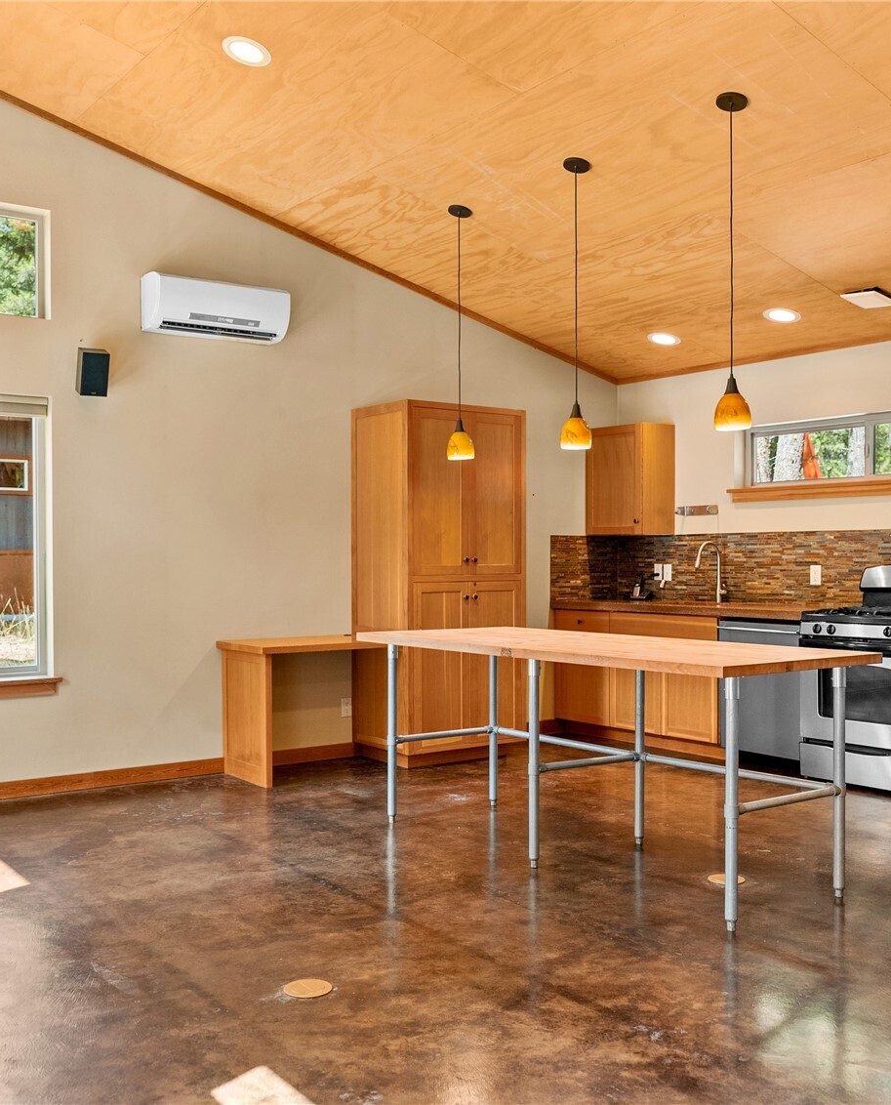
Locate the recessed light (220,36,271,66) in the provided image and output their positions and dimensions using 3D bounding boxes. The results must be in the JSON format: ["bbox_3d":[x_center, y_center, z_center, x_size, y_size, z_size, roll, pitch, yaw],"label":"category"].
[{"bbox_3d":[-0.897,-2.260,4.977,0.202,0.030,0.202,11,-8,2],"label":"recessed light"}]

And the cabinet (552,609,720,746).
[{"bbox_3d":[1.447,0.774,7.333,0.600,0.765,1.459,0,0,-35],"label":"cabinet"}]

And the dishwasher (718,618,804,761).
[{"bbox_3d":[2.092,0.813,6.694,0.596,0.818,0.600,0,0,-36],"label":"dishwasher"}]

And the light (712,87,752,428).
[{"bbox_3d":[1.153,-1.161,4.424,0.150,1.330,0.150,0,0,0],"label":"light"}]

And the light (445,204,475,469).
[{"bbox_3d":[0.082,-1.163,5.872,0.150,1.340,0.150,0,0,0],"label":"light"}]

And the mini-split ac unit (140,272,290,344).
[{"bbox_3d":[-1.272,-1.363,6.182,0.795,0.284,0.235,0,0,-35],"label":"mini-split ac unit"}]

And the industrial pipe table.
[{"bbox_3d":[0.583,0.820,4.557,0.914,0.899,2.111,0,0,-38],"label":"industrial pipe table"}]

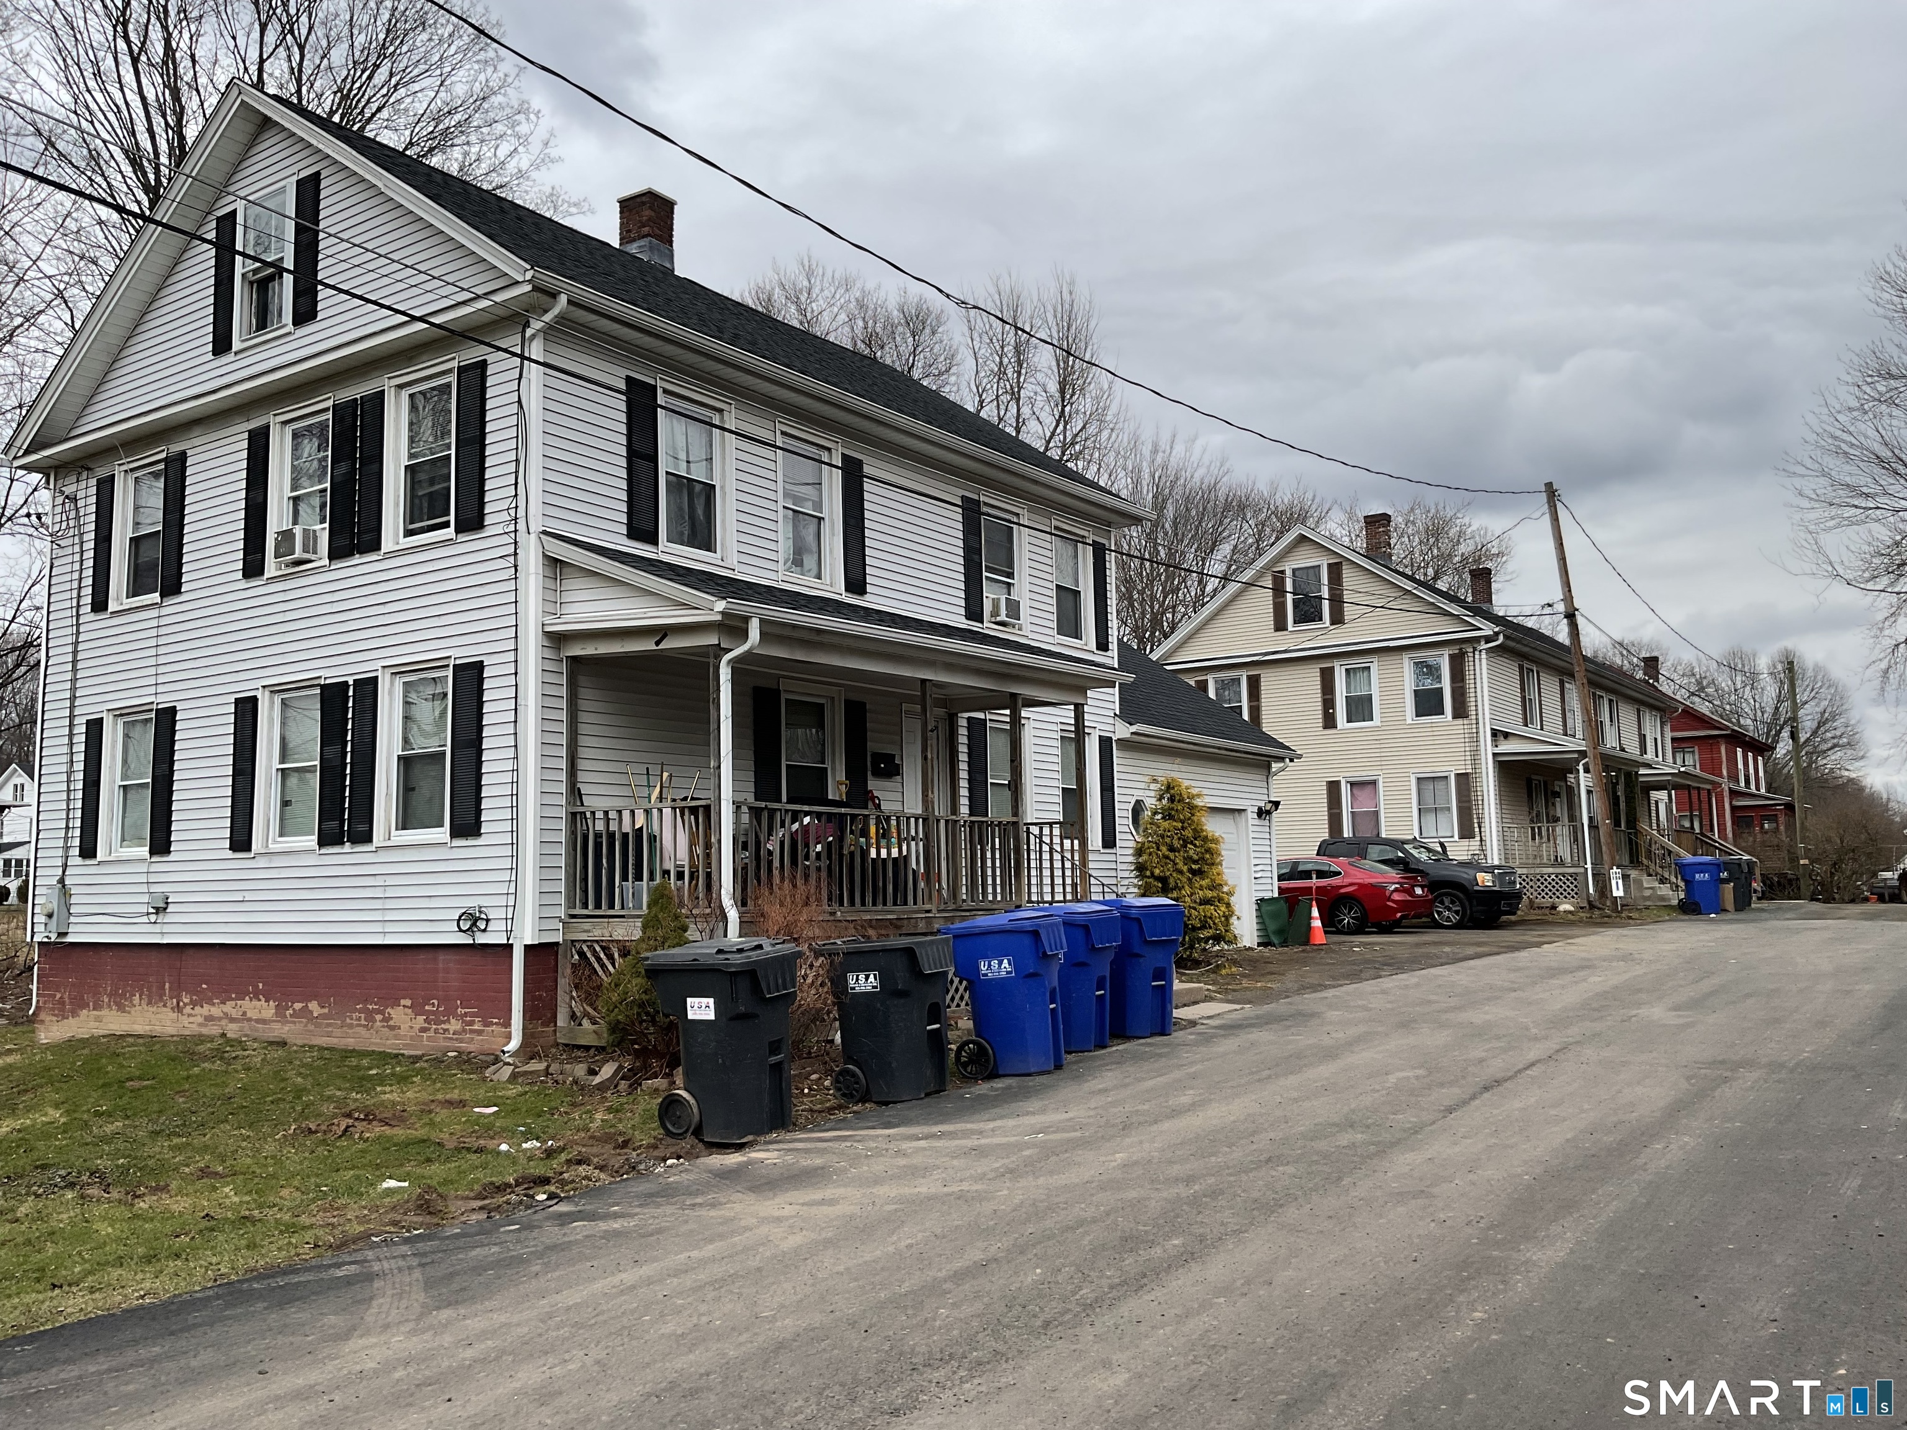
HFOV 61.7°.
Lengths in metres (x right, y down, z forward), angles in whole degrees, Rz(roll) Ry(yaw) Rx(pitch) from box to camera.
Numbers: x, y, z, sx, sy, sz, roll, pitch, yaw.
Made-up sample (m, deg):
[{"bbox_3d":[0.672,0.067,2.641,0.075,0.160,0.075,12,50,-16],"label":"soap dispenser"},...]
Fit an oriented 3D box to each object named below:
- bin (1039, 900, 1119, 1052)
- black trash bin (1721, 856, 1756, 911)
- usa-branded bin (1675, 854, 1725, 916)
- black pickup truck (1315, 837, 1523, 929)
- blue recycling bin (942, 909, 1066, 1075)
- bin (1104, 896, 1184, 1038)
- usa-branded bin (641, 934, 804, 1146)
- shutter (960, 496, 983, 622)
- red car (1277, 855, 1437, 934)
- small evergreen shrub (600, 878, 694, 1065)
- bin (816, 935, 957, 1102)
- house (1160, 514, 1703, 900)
[{"bbox_3d":[0.785,1.997,12.296,0.820,1.100,0.700,-4,-7,22],"label":"bin"},{"bbox_3d":[16.540,3.634,34.294,0.850,1.140,0.660,-3,-5,8],"label":"black trash bin"},{"bbox_3d":[15.376,3.520,32.832,0.850,1.140,0.660,-3,-5,9],"label":"usa-branded bin"},{"bbox_3d":[9.176,3.600,34.276,5.700,1.870,2.030,-6,-9,39],"label":"black pickup truck"},{"bbox_3d":[0.404,2.098,11.979,0.850,1.140,0.660,-3,-5,14],"label":"blue recycling bin"},{"bbox_3d":[1.372,2.079,13.196,0.820,1.100,0.700,-5,-8,31],"label":"bin"},{"bbox_3d":[-1.420,2.034,9.959,0.850,1.140,0.660,-3,-5,12],"label":"usa-branded bin"},{"bbox_3d":[0.255,-1.835,18.839,0.040,1.475,0.390,-6,-8,34],"label":"shutter"},{"bbox_3d":[6.635,3.503,30.864,4.885,1.445,1.840,-6,-8,34],"label":"red car"},{"bbox_3d":[-2.248,1.908,11.977,0.820,1.354,0.820,-1,-7,0],"label":"small evergreen shrub"},{"bbox_3d":[-0.487,2.154,11.338,0.850,1.140,0.660,-3,-5,17],"label":"bin"},{"bbox_3d":[15.112,0.266,46.467,10.300,10.200,21.100,-6,-8,34],"label":"house"}]

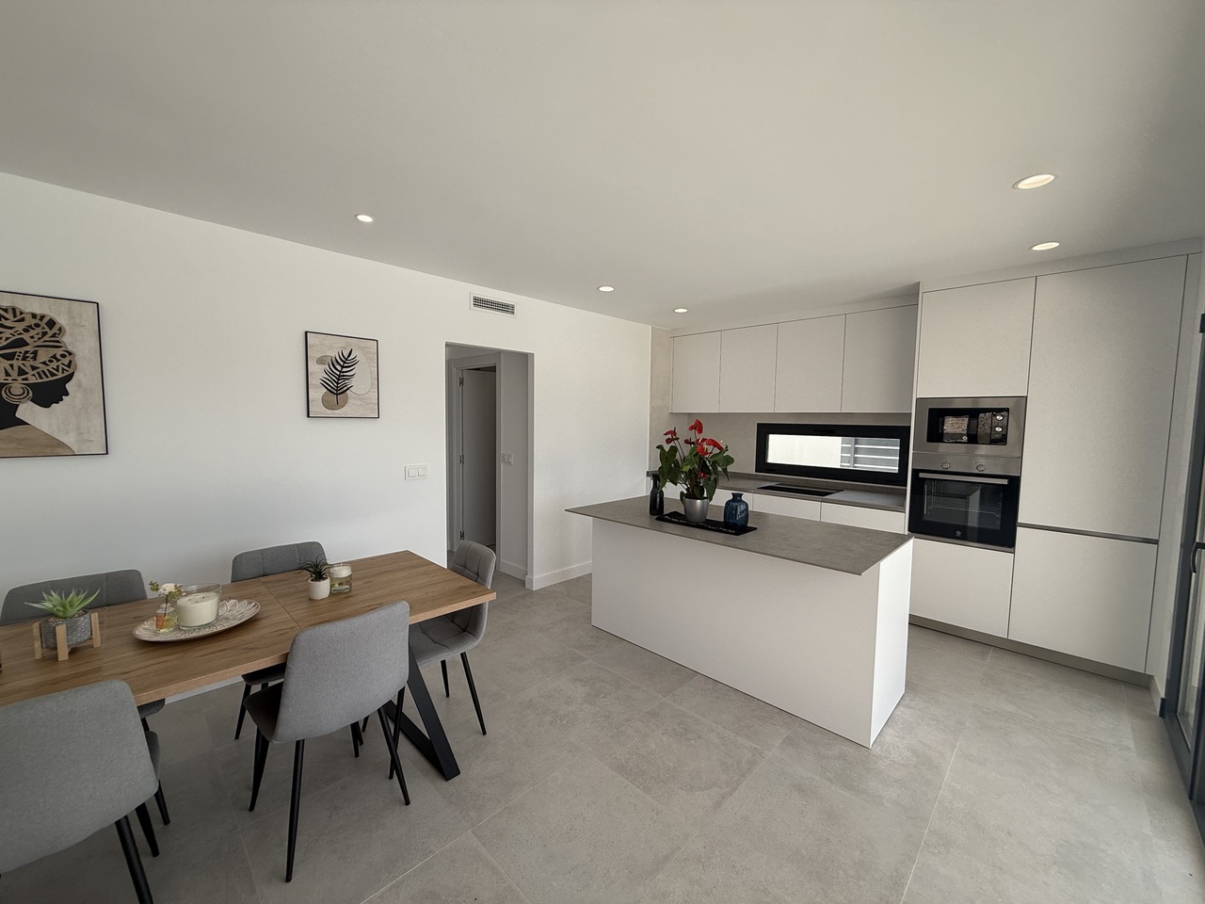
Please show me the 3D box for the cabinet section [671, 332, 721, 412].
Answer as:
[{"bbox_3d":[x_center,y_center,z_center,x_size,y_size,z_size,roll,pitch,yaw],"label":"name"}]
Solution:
[{"bbox_3d":[1.128,-0.853,5.366,0.603,0.838,0.360,5,6,44],"label":"cabinet section"}]

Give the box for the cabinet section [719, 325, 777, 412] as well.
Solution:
[{"bbox_3d":[1.558,-0.816,4.948,0.599,0.838,0.360,5,6,44],"label":"cabinet section"}]

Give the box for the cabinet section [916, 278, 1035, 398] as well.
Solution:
[{"bbox_3d":[2.688,-0.749,3.476,0.600,0.743,0.610,5,6,44],"label":"cabinet section"}]

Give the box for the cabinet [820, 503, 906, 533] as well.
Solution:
[{"bbox_3d":[2.207,0.792,4.024,0.600,0.733,0.600,5,6,44],"label":"cabinet"}]

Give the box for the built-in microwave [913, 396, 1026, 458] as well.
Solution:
[{"bbox_3d":[2.604,-0.185,3.445,0.597,0.393,0.400,5,6,44],"label":"built-in microwave"}]

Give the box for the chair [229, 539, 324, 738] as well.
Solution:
[{"bbox_3d":[-1.428,0.906,2.264,0.450,0.850,0.550,-3,6,-43],"label":"chair"}]

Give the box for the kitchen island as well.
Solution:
[{"bbox_3d":[0.719,0.866,2.983,1.825,0.890,0.950,5,6,44],"label":"kitchen island"}]

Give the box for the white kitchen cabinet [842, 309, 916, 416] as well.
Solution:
[{"bbox_3d":[2.419,-0.747,4.114,0.602,0.843,0.350,5,6,44],"label":"white kitchen cabinet"}]

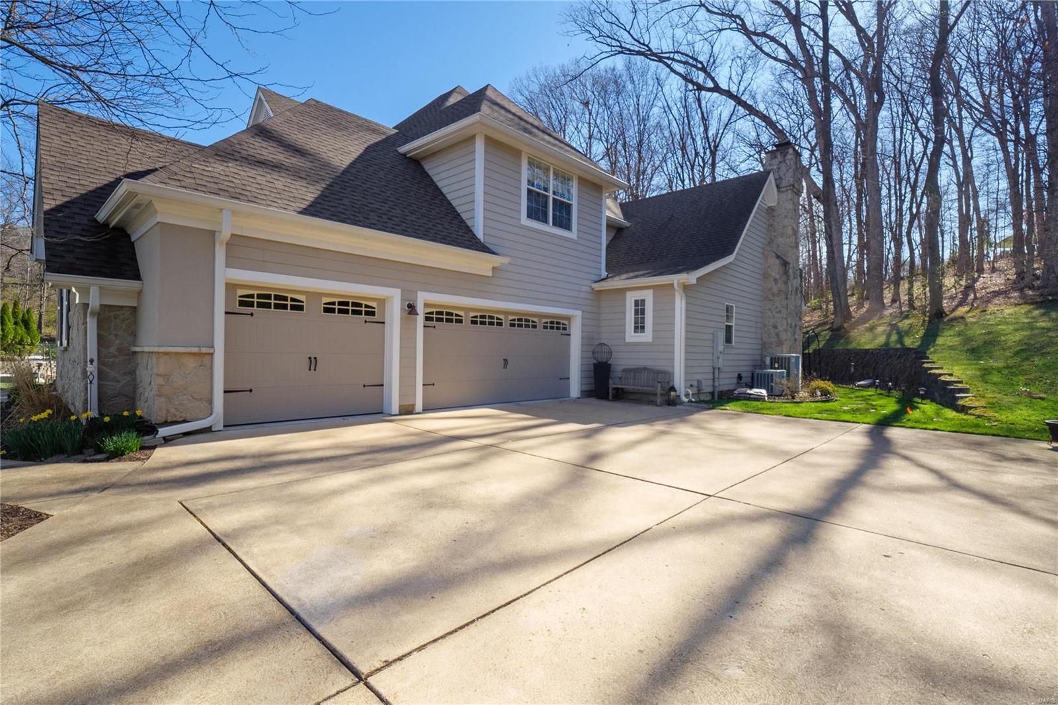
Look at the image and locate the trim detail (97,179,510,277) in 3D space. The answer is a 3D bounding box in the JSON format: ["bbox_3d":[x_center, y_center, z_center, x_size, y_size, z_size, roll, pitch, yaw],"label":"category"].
[{"bbox_3d":[-3.591,-1.870,8.682,2.528,0.395,6.408,0,-1,45],"label":"trim detail"}]

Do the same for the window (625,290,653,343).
[{"bbox_3d":[2.939,-0.949,12.445,0.789,1.350,0.080,1,0,44],"label":"window"}]

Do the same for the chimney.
[{"bbox_3d":[8.693,-2.835,16.104,0.810,8.470,1.580,0,-1,45],"label":"chimney"}]

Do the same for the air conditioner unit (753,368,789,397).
[{"bbox_3d":[7.316,0.899,14.307,0.700,0.760,0.700,0,-1,43],"label":"air conditioner unit"}]

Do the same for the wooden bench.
[{"bbox_3d":[2.808,0.815,11.781,1.420,0.890,0.680,0,-1,41],"label":"wooden bench"}]

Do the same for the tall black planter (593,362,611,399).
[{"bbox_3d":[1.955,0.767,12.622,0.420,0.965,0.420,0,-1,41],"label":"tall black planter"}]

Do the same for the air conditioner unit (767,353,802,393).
[{"bbox_3d":[8.027,0.678,14.896,0.780,1.170,0.780,0,-1,43],"label":"air conditioner unit"}]

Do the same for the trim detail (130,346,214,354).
[{"bbox_3d":[-5.198,-0.027,6.839,1.500,0.090,0.680,0,-1,43],"label":"trim detail"}]

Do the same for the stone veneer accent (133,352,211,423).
[{"bbox_3d":[-5.168,0.486,6.830,1.420,0.945,0.640,0,-1,43],"label":"stone veneer accent"}]

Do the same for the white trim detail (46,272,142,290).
[{"bbox_3d":[-6.020,-0.976,6.535,0.250,0.160,0.970,0,-1,45],"label":"white trim detail"}]

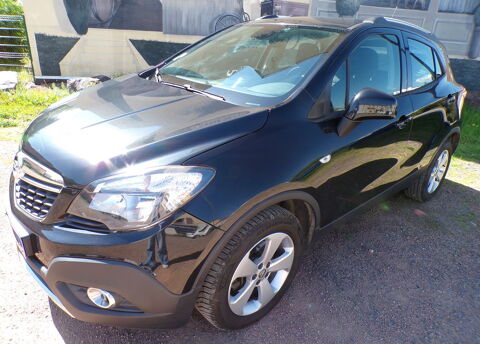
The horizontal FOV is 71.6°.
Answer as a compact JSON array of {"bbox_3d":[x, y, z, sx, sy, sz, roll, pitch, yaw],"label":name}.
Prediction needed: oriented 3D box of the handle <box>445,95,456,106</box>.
[{"bbox_3d":[1.774,-0.620,2.815,0.220,0.055,0.055,-16,30,-40],"label":"handle"}]

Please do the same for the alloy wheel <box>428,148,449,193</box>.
[{"bbox_3d":[1.944,-0.028,3.405,0.470,0.470,0.160,-16,30,-40],"label":"alloy wheel"}]

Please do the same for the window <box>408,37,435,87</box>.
[{"bbox_3d":[1.452,-0.846,2.630,0.530,0.360,0.050,-16,9,-40],"label":"window"}]

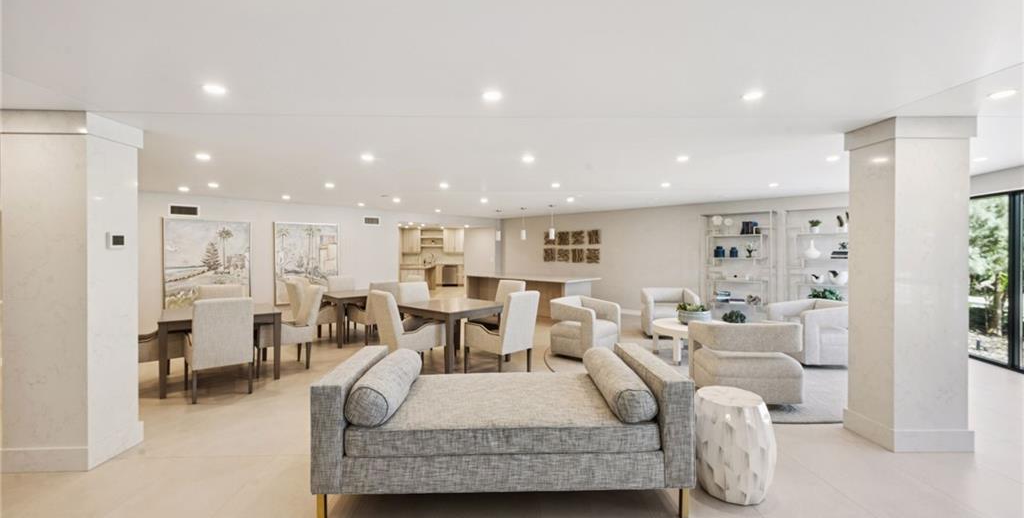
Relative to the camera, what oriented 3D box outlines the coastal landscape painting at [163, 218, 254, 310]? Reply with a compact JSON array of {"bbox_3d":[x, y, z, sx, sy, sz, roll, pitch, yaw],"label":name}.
[{"bbox_3d":[-5.504,0.119,7.238,1.272,1.647,0.049,-1,1,-41],"label":"coastal landscape painting"}]

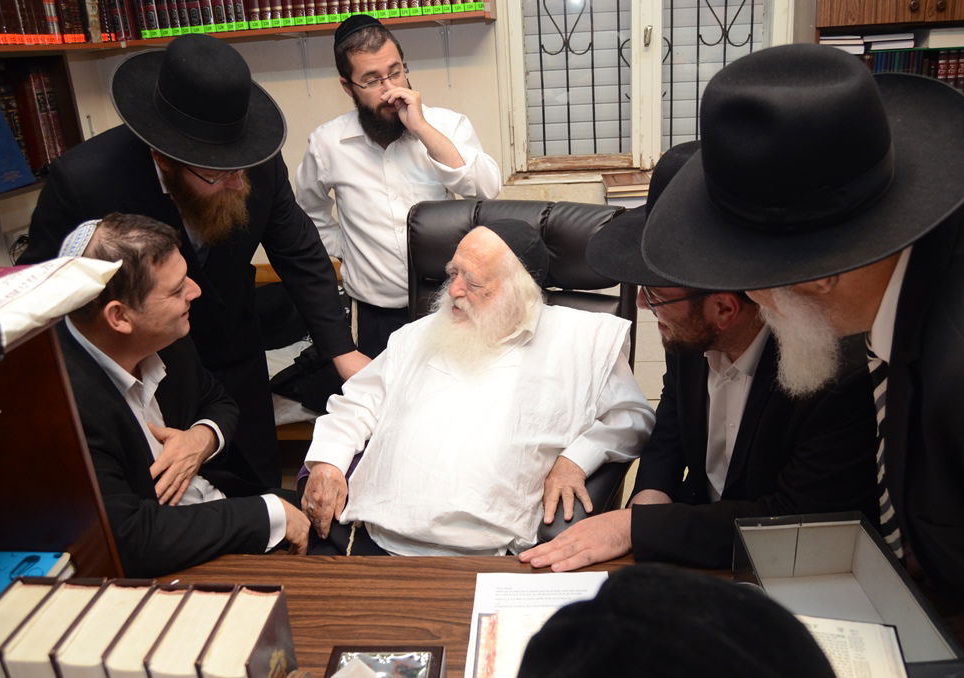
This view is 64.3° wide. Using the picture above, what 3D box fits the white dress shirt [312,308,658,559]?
[{"bbox_3d":[0.049,0.197,1.541,0.660,0.580,0.450,1,19,17],"label":"white dress shirt"}]

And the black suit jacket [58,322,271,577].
[{"bbox_3d":[-0.575,0.276,1.417,0.480,0.640,0.470,9,23,35],"label":"black suit jacket"}]

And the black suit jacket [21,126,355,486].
[{"bbox_3d":[-0.636,-0.059,1.704,0.660,0.760,0.480,-12,30,-21],"label":"black suit jacket"}]

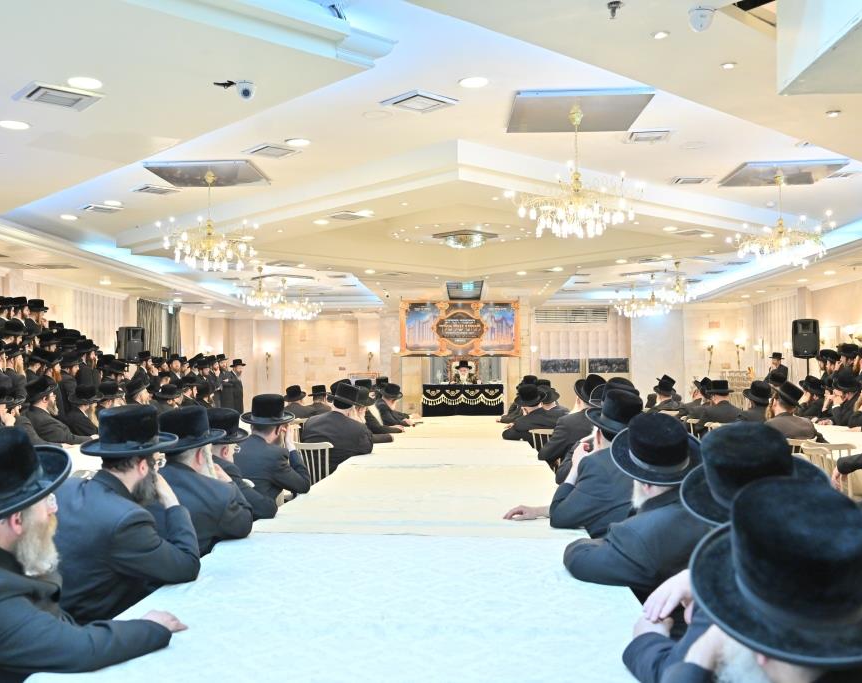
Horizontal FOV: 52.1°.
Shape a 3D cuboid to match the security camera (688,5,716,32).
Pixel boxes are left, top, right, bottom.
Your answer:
[{"bbox_3d":[1.227,-1.463,4.000,0.110,0.100,0.110,0,-2,5],"label":"security camera"}]

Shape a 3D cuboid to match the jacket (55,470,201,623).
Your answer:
[{"bbox_3d":[-1.130,0.822,3.242,0.540,0.700,0.500,-2,-3,43],"label":"jacket"}]

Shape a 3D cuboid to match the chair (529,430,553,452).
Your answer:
[{"bbox_3d":[1.216,1.352,9.128,0.450,0.880,0.520,0,-2,0],"label":"chair"}]

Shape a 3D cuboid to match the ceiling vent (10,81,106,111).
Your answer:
[{"bbox_3d":[-2.658,-1.764,6.290,0.480,0.060,0.480,2,-3,-42],"label":"ceiling vent"}]

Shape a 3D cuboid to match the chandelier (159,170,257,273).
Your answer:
[{"bbox_3d":[-2.342,-1.265,9.286,1.010,1.058,1.010,0,-2,3],"label":"chandelier"}]

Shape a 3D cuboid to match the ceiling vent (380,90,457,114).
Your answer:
[{"bbox_3d":[-0.095,-2.063,7.532,0.480,0.060,0.480,2,-3,-42],"label":"ceiling vent"}]

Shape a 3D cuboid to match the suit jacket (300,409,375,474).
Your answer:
[{"bbox_3d":[-0.870,1.010,8.268,0.580,0.720,0.520,-1,-3,32],"label":"suit jacket"}]

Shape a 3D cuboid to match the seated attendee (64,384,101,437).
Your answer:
[{"bbox_3d":[-3.720,1.158,9.818,0.850,1.380,0.660,1,-2,-28],"label":"seated attendee"}]

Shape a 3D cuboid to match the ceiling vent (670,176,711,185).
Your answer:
[{"bbox_3d":[2.782,-1.718,9.402,0.400,0.040,0.400,0,-2,4],"label":"ceiling vent"}]

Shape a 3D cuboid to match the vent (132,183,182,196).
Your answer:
[{"bbox_3d":[-3.045,-1.675,9.783,0.400,0.050,0.400,2,-3,-42],"label":"vent"}]

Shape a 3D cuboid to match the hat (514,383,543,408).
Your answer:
[{"bbox_3d":[1.054,0.561,9.340,0.310,0.145,0.350,2,-14,-45],"label":"hat"}]

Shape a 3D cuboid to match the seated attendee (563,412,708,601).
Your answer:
[{"bbox_3d":[0.800,0.960,3.471,0.850,1.365,0.680,-2,-2,40],"label":"seated attendee"}]

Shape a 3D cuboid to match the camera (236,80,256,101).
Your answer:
[{"bbox_3d":[-1.053,-1.422,5.004,0.110,0.095,0.110,0,-2,-12],"label":"camera"}]

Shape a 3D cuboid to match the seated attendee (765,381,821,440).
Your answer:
[{"bbox_3d":[3.600,1.110,8.815,0.580,1.400,0.800,1,-3,-33],"label":"seated attendee"}]

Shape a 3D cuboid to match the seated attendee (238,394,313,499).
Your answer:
[{"bbox_3d":[-1.030,0.991,5.517,0.780,1.350,0.570,2,-2,-45],"label":"seated attendee"}]

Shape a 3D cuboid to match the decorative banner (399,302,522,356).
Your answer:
[{"bbox_3d":[0.602,-0.265,18.000,2.400,1.140,0.060,0,-2,3],"label":"decorative banner"}]

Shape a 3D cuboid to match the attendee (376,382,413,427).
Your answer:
[{"bbox_3d":[-0.600,1.321,13.360,0.800,1.360,0.580,2,-3,-45],"label":"attendee"}]

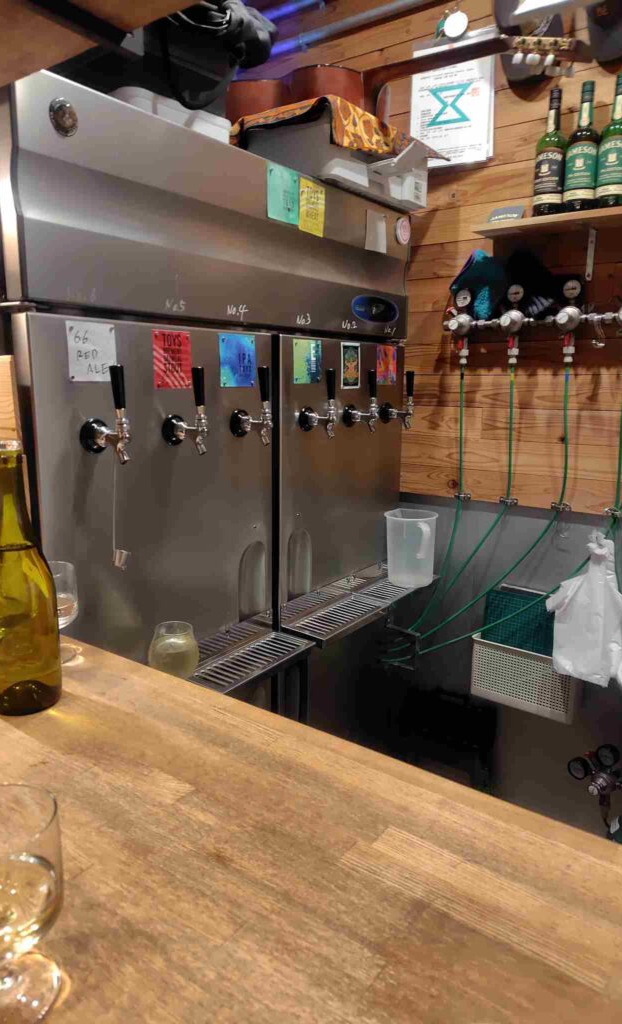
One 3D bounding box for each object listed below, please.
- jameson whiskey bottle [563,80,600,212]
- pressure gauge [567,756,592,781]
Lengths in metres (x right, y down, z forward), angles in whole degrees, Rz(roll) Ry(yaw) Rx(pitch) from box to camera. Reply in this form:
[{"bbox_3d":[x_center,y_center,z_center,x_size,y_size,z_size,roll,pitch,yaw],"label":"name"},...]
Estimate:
[{"bbox_3d":[0.703,-0.939,1.750,0.078,0.300,0.078,8,14,35],"label":"jameson whiskey bottle"},{"bbox_3d":[0.612,0.583,1.548,0.031,0.050,0.050,-8,14,-36],"label":"pressure gauge"}]

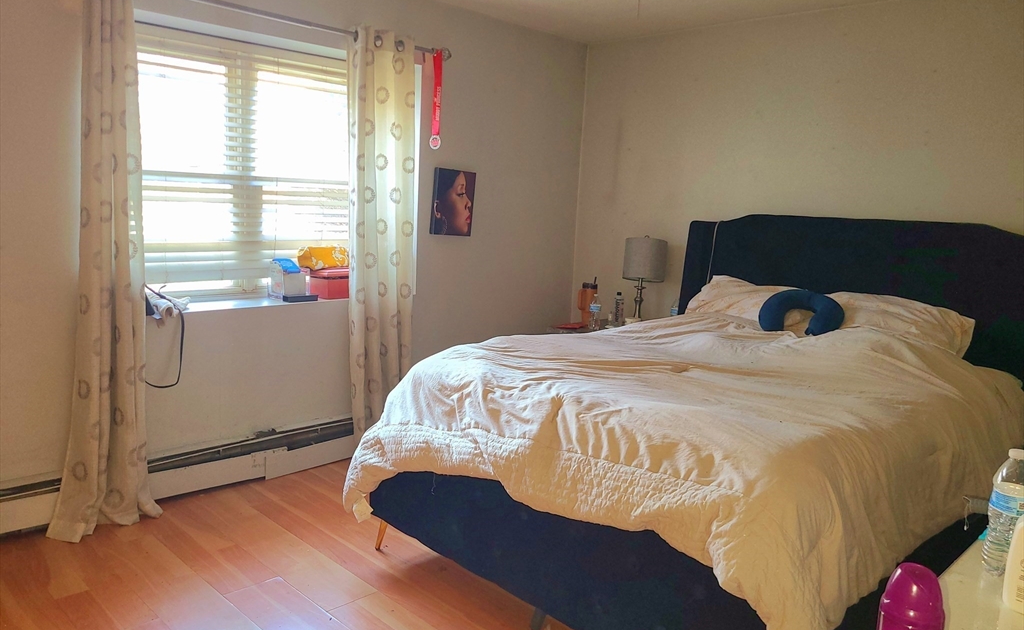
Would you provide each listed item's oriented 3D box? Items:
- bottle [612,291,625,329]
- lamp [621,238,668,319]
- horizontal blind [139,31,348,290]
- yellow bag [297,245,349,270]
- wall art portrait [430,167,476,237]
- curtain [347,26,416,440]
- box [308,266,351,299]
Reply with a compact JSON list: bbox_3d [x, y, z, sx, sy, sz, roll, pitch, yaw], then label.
[{"bbox_3d":[0.647,-0.032,4.598,0.064,0.215,0.064,11,12,44],"label":"bottle"},{"bbox_3d":[0.765,-0.187,4.522,0.250,0.553,0.250,3,8,0],"label":"lamp"},{"bbox_3d":[-1.275,-0.685,3.742,0.100,1.200,1.500,11,12,44],"label":"horizontal blind"},{"bbox_3d":[-0.966,-0.297,3.990,0.125,0.115,0.235,9,10,36],"label":"yellow bag"},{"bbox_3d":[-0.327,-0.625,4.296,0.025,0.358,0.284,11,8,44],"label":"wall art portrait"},{"bbox_3d":[-0.668,-0.335,3.877,0.135,2.105,0.370,11,12,44],"label":"curtain"},{"bbox_3d":[-0.913,-0.169,4.022,0.175,0.145,0.220,11,12,44],"label":"box"}]

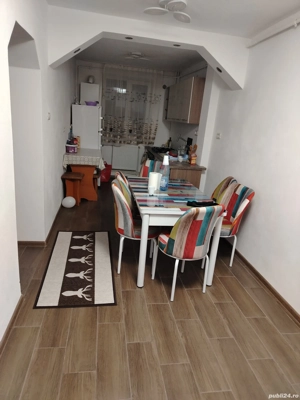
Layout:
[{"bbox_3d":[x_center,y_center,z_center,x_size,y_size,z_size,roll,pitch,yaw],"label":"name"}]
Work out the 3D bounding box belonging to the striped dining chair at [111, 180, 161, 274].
[{"bbox_3d":[-0.137,0.271,2.787,0.500,0.880,0.430,4,18,-6],"label":"striped dining chair"}]

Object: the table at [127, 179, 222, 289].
[{"bbox_3d":[0.199,0.291,3.008,0.765,0.770,1.120,2,18,-10],"label":"table"}]

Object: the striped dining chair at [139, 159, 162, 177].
[{"bbox_3d":[0.065,-0.086,3.975,0.430,0.880,0.500,2,18,-10],"label":"striped dining chair"}]

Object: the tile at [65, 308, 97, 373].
[{"bbox_3d":[-0.475,0.964,1.974,0.200,0.010,0.600,2,18,-10],"label":"tile"}]

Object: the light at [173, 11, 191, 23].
[{"bbox_3d":[0.299,-1.693,2.570,0.190,0.060,0.190,2,18,-10],"label":"light"}]

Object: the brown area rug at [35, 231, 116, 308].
[{"bbox_3d":[-0.720,0.635,2.906,0.650,0.010,1.445,2,18,-11],"label":"brown area rug"}]

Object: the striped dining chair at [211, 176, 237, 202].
[{"bbox_3d":[0.700,0.132,3.485,0.500,0.880,0.430,1,18,-15],"label":"striped dining chair"}]

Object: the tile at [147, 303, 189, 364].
[{"bbox_3d":[0.119,0.988,2.083,0.200,0.010,0.600,2,18,-10],"label":"tile"}]

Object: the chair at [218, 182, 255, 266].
[{"bbox_3d":[0.761,0.267,3.075,0.500,0.880,0.430,0,18,-16],"label":"chair"}]

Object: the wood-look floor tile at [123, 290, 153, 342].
[{"bbox_3d":[-0.110,0.918,2.233,0.200,0.010,0.600,2,18,-10],"label":"wood-look floor tile"}]

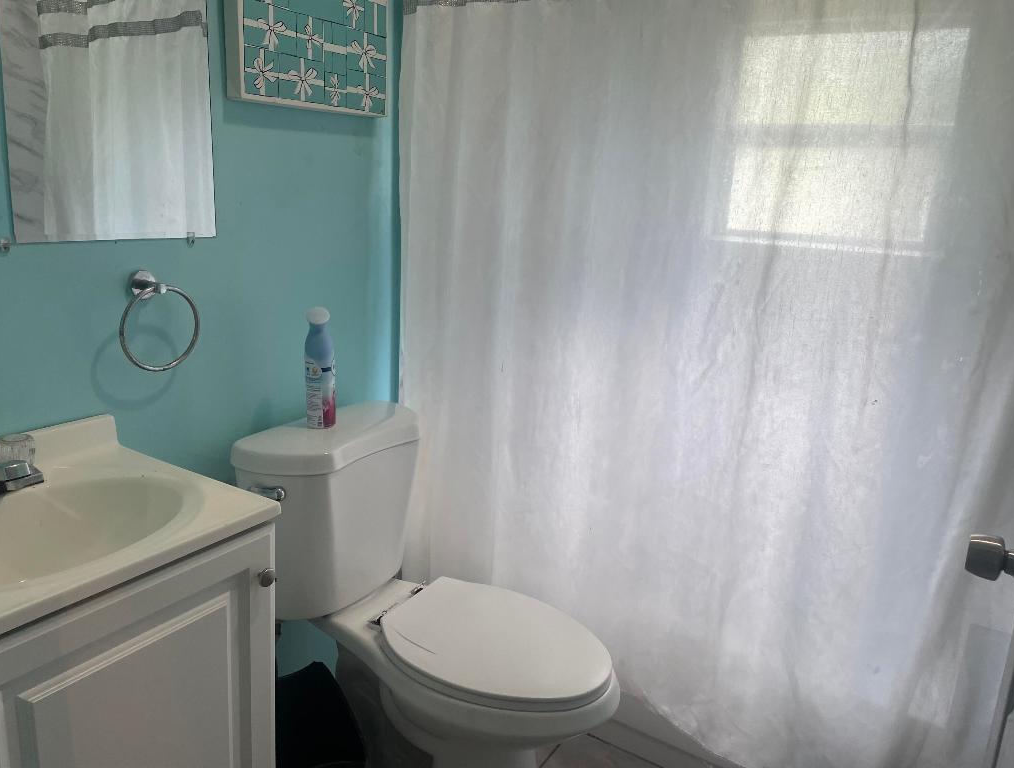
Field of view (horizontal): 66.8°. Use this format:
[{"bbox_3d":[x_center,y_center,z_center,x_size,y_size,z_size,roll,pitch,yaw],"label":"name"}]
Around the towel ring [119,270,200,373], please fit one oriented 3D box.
[{"bbox_3d":[-0.580,-0.103,1.263,0.062,0.161,0.143,12,17,31],"label":"towel ring"}]

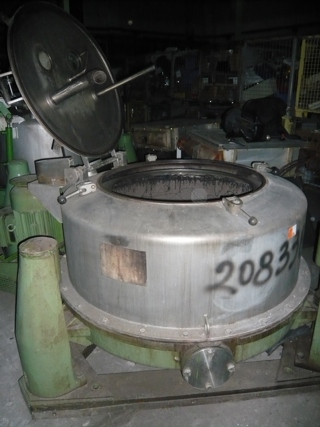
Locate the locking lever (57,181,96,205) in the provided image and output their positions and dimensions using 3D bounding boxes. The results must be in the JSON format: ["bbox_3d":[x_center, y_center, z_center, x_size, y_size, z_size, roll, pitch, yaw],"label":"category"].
[{"bbox_3d":[-0.389,-0.106,1.653,0.180,0.055,0.058,-23,25,-11],"label":"locking lever"}]

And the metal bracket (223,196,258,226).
[{"bbox_3d":[0.327,-0.006,1.409,0.065,0.059,0.179,-9,30,-22],"label":"metal bracket"}]

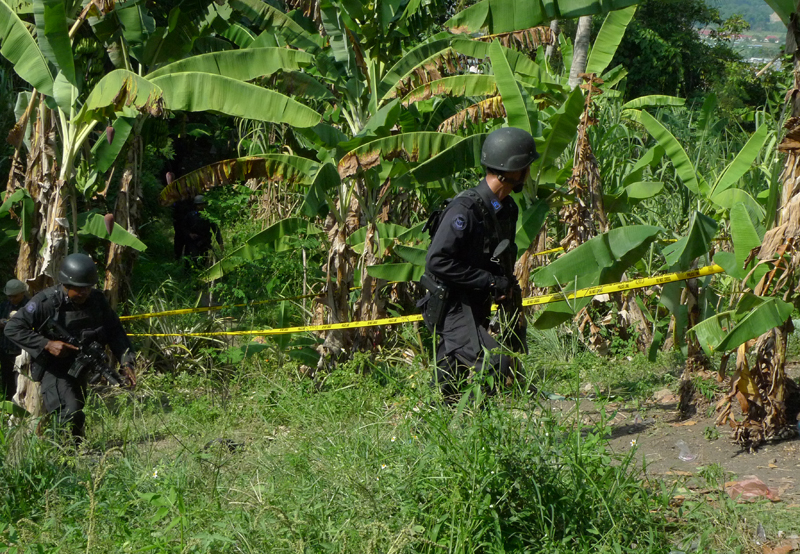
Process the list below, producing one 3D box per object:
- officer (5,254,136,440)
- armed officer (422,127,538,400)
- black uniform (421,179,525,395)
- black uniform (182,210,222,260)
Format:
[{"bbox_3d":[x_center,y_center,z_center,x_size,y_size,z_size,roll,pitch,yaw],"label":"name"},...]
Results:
[{"bbox_3d":[-2.151,0.545,8.600,0.780,1.400,0.600,-3,8,-25],"label":"officer"},{"bbox_3d":[0.406,0.013,6.650,0.600,1.550,0.620,2,7,13],"label":"armed officer"},{"bbox_3d":[0.377,0.114,6.670,0.520,1.250,0.580,2,7,13],"label":"black uniform"},{"bbox_3d":[-2.938,-0.407,19.500,0.600,1.300,0.450,-4,8,-30],"label":"black uniform"}]

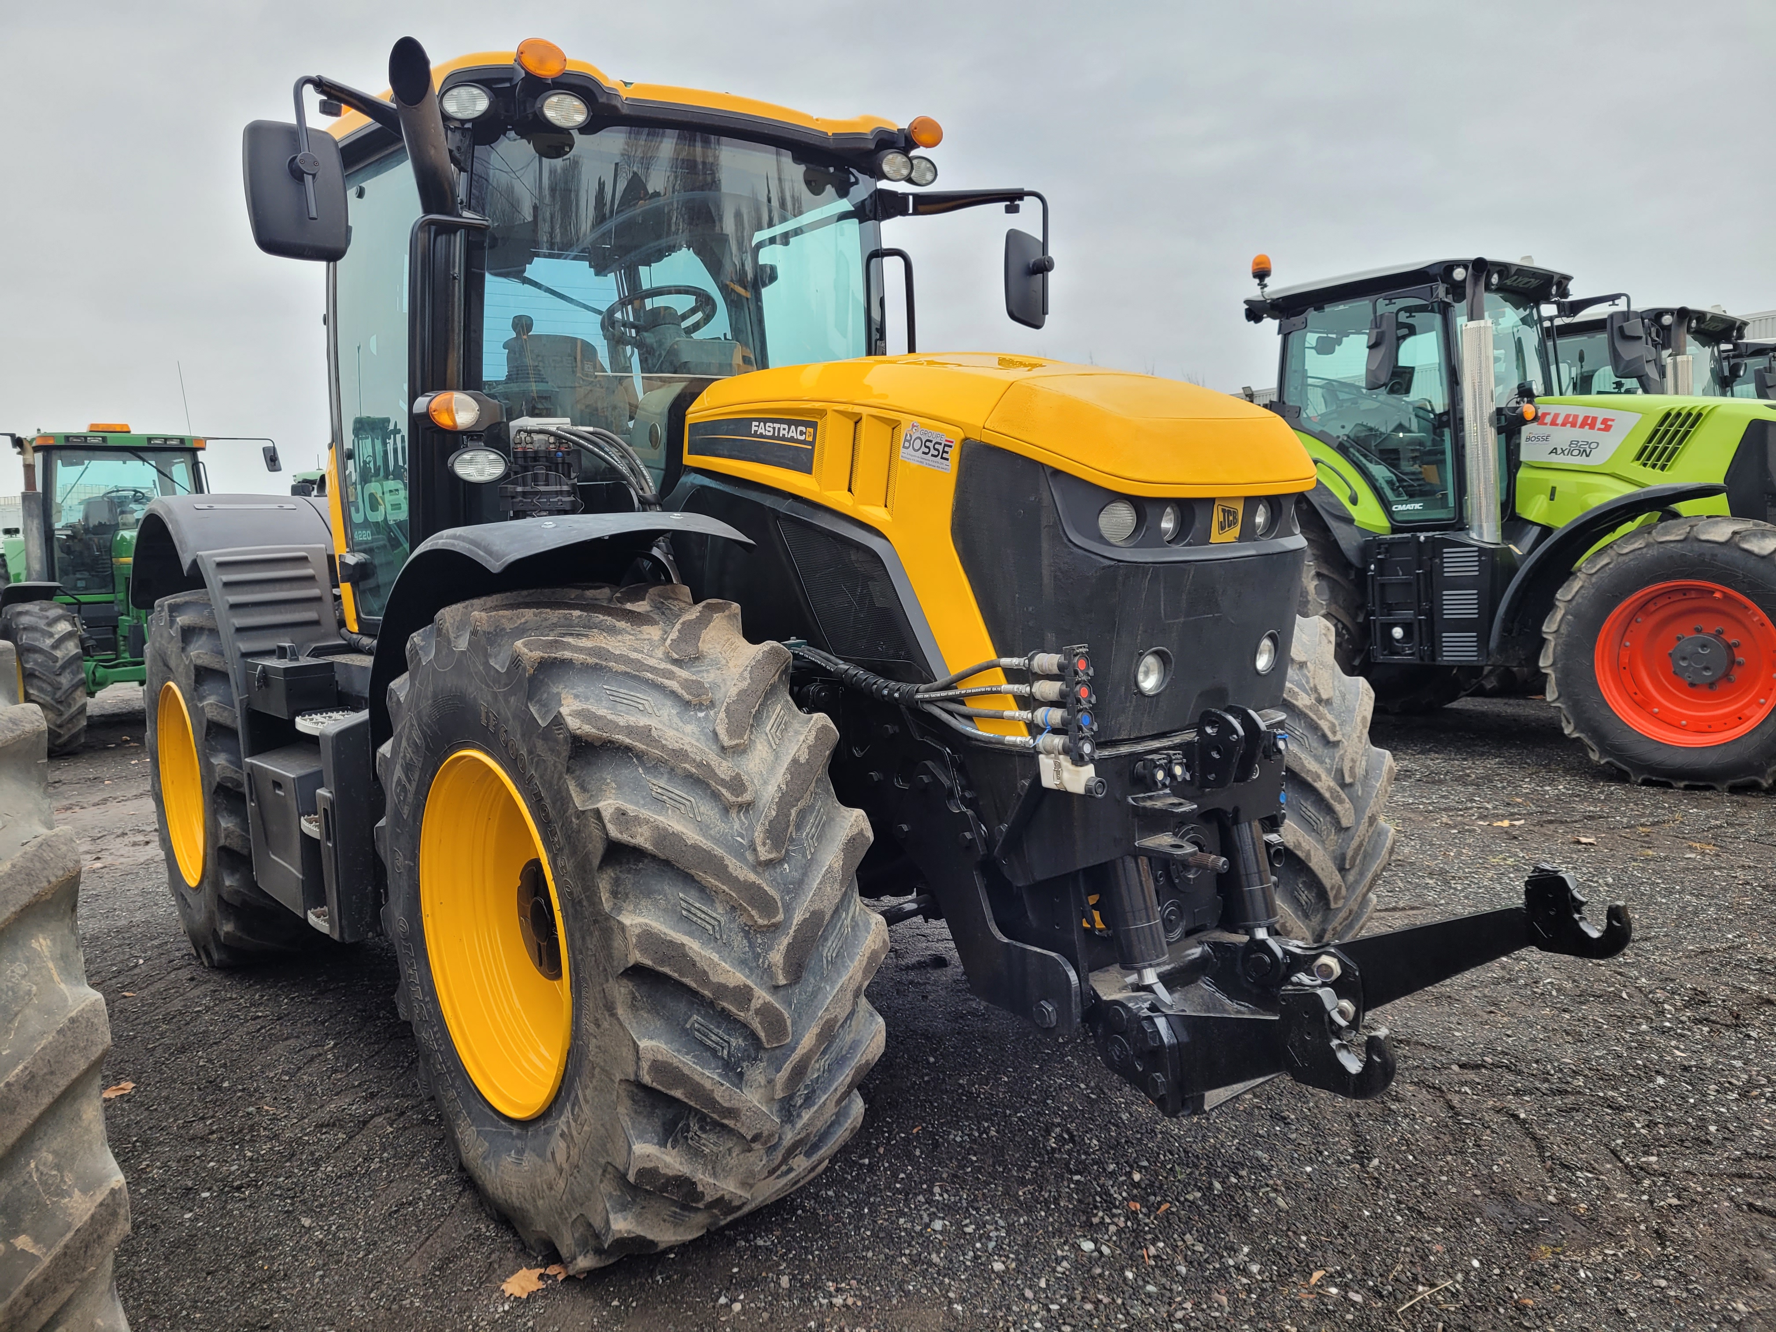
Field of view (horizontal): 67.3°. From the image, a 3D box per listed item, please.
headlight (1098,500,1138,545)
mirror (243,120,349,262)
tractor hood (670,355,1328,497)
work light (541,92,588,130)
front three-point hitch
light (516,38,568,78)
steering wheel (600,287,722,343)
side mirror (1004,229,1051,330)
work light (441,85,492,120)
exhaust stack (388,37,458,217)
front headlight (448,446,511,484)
[{"bbox_3d":[0.439,-0.282,2.646,0.091,0.091,0.081,-5,5,-23],"label":"headlight"},{"bbox_3d":[-1.472,-1.181,3.314,0.247,0.333,0.091,-6,6,-34],"label":"mirror"},{"bbox_3d":[0.216,-0.589,3.335,0.768,0.434,1.555,-7,6,-38],"label":"tractor hood"},{"bbox_3d":[-0.897,-1.519,3.663,0.141,0.101,0.086,-6,6,-35],"label":"work light"},{"bbox_3d":[0.899,0.627,2.656,0.939,0.374,0.768,-7,6,-38],"label":"front three-point hitch"},{"bbox_3d":[-0.932,-1.613,3.552,0.138,0.109,0.091,-6,6,-33],"label":"light"},{"bbox_3d":[-0.759,-1.152,4.482,0.404,0.081,0.404,-7,-13,-38],"label":"steering wheel"},{"bbox_3d":[0.501,-1.416,4.887,0.091,0.333,0.242,1,6,40],"label":"side mirror"},{"bbox_3d":[-1.154,-1.534,3.628,0.144,0.101,0.086,-6,6,-29],"label":"work light"},{"bbox_3d":[-1.214,-1.403,3.488,0.116,0.441,0.126,-7,14,2],"label":"exhaust stack"},{"bbox_3d":[-1.043,-0.508,3.390,0.151,0.099,0.086,-6,6,-30],"label":"front headlight"}]

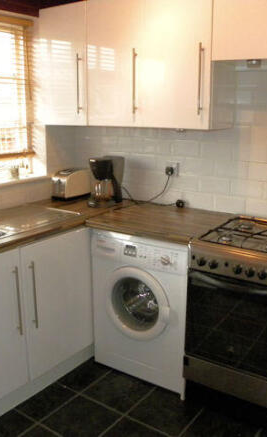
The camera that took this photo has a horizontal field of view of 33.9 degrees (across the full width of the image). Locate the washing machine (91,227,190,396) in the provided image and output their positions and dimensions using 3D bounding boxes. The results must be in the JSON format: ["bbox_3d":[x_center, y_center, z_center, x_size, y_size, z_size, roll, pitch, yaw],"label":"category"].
[{"bbox_3d":[0.171,0.473,2.602,0.607,0.856,0.580,9,16,33],"label":"washing machine"}]

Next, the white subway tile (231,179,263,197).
[{"bbox_3d":[0.653,-0.175,2.523,0.200,0.100,0.010,10,16,34],"label":"white subway tile"}]

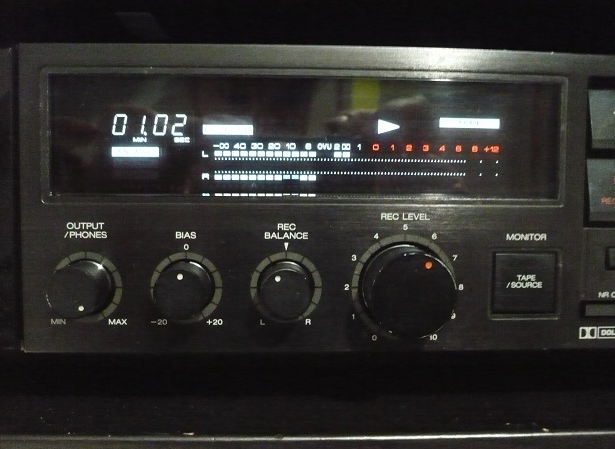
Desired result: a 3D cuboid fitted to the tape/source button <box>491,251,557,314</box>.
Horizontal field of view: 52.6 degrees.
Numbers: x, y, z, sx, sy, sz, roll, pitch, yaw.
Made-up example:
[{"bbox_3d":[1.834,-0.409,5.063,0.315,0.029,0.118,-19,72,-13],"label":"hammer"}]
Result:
[{"bbox_3d":[0.074,0.020,0.210,0.021,0.021,0.006,1,3,-2],"label":"tape/source button"}]

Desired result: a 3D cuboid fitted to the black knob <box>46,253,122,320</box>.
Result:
[{"bbox_3d":[-0.073,0.021,0.197,0.018,0.018,0.015,1,3,-2],"label":"black knob"}]

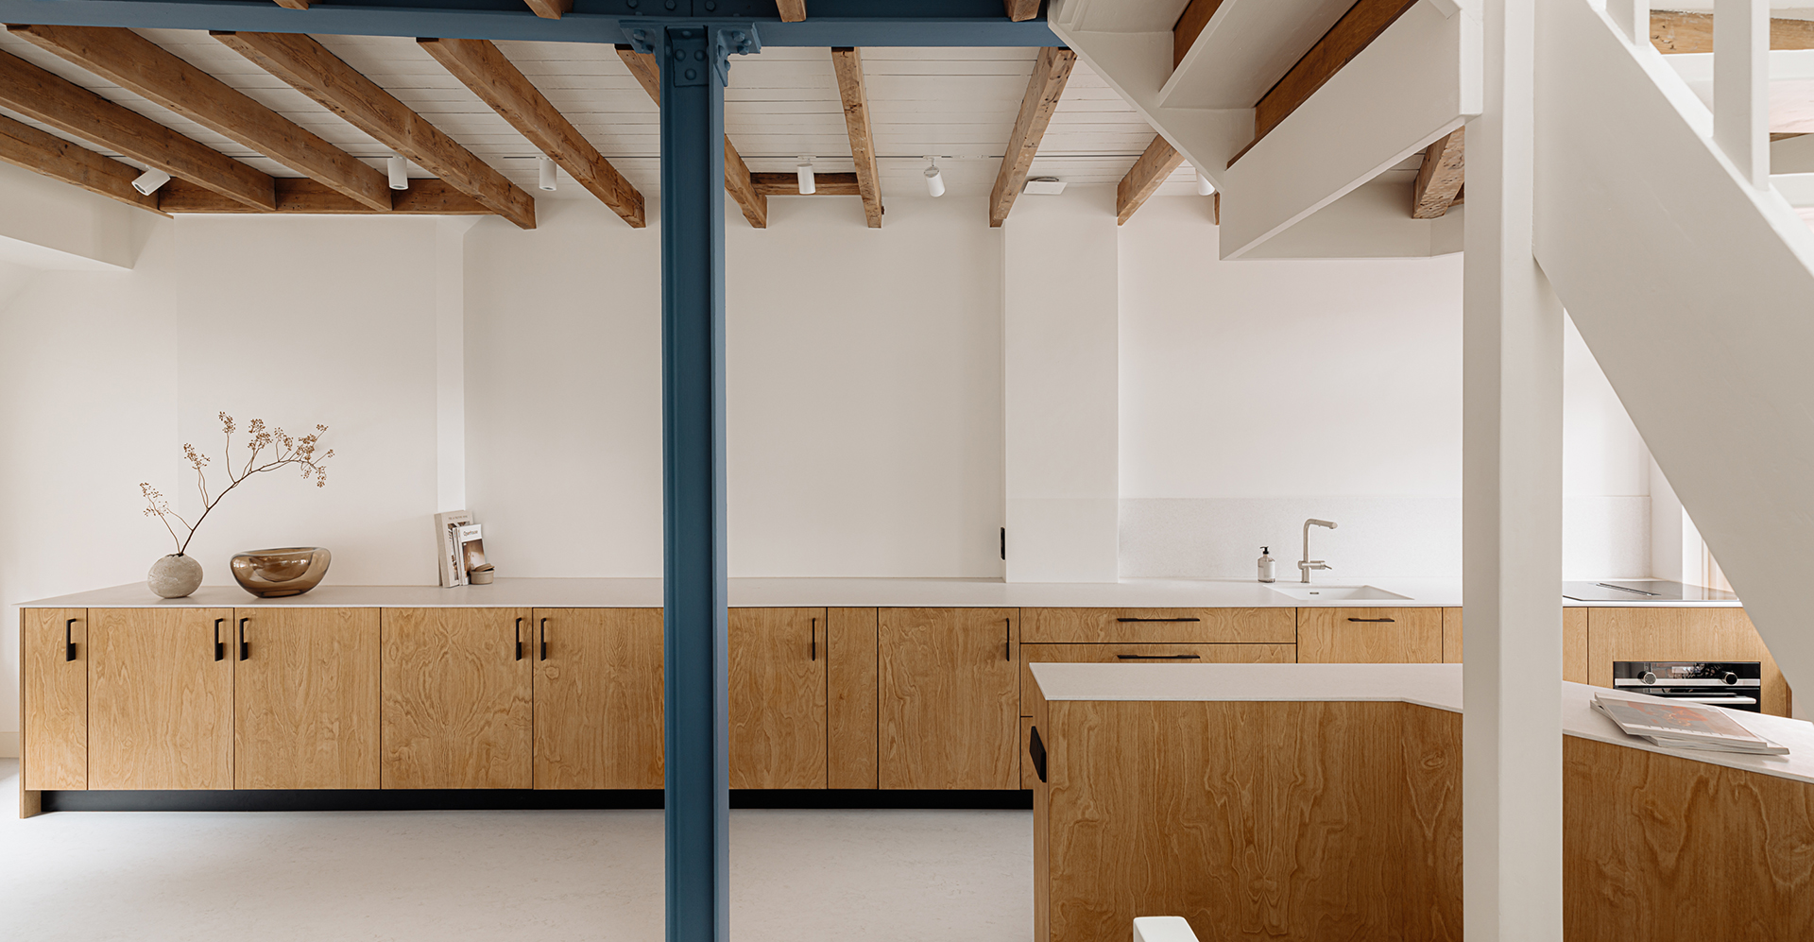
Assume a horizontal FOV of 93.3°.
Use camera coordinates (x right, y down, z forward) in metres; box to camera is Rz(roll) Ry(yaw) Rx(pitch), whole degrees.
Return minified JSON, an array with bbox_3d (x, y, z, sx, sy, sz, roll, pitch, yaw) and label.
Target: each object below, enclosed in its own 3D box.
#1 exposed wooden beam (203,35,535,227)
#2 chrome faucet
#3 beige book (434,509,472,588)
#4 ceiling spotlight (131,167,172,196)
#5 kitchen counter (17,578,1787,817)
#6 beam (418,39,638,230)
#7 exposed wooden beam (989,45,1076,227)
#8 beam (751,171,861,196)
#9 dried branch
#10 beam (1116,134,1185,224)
[{"bbox_3d":[-1.898,-1.293,3.330,0.065,0.153,1.980,0,0,0],"label":"exposed wooden beam"},{"bbox_3d":[1.983,0.390,4.090,0.145,0.310,0.240,0,0,-9],"label":"chrome faucet"},{"bbox_3d":[-2.170,0.374,4.135,0.037,0.345,0.280,-7,0,0],"label":"beige book"},{"bbox_3d":[-3.279,-1.258,3.720,0.068,0.120,0.068,0,-38,44],"label":"ceiling spotlight"},{"bbox_3d":[-0.010,0.988,3.931,7.300,0.880,0.780,0,1,0],"label":"kitchen counter"},{"bbox_3d":[-1.355,-1.300,3.361,0.065,0.153,1.950,0,1,0],"label":"beam"},{"bbox_3d":[0.457,-1.300,3.361,0.065,0.153,1.950,0,1,0],"label":"exposed wooden beam"},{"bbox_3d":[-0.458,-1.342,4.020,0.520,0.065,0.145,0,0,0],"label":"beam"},{"bbox_3d":[-2.915,0.072,3.751,0.810,0.655,0.300,0,1,0],"label":"dried branch"},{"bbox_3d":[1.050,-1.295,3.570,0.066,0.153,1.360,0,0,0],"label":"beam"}]

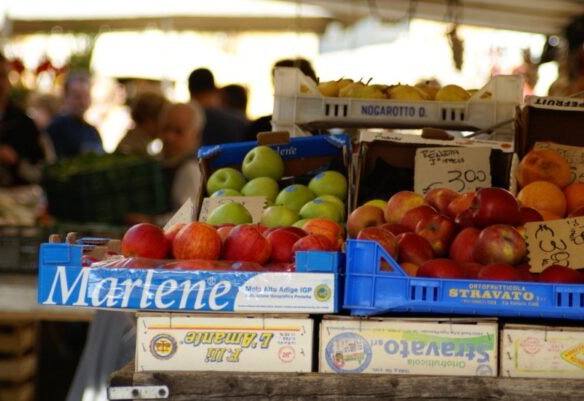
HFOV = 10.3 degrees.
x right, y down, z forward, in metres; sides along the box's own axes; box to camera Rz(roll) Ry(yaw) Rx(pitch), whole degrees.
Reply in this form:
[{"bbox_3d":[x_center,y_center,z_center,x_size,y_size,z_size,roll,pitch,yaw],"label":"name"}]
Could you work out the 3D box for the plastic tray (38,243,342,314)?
[{"bbox_3d":[-0.156,0.124,5.558,0.500,0.106,0.300,2,1,5],"label":"plastic tray"}]

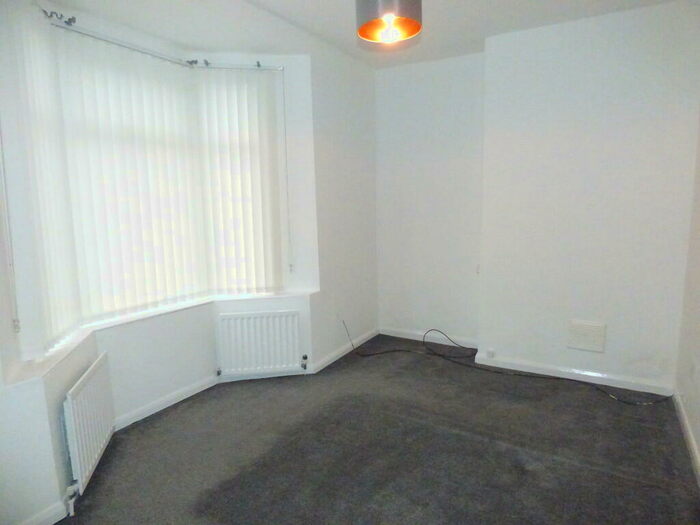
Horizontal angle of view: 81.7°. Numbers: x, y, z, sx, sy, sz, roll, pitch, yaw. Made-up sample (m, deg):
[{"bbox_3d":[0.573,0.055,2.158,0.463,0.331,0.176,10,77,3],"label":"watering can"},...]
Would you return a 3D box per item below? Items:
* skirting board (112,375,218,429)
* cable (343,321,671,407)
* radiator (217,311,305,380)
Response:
[{"bbox_3d":[-1.291,0.984,2.894,0.022,0.090,0.810,4,10,32],"label":"skirting board"},{"bbox_3d":[1.170,0.732,3.417,2.480,0.330,0.700,4,10,32],"label":"cable"},{"bbox_3d":[-0.697,0.641,3.215,0.630,0.490,0.100,-3,8,-9],"label":"radiator"}]

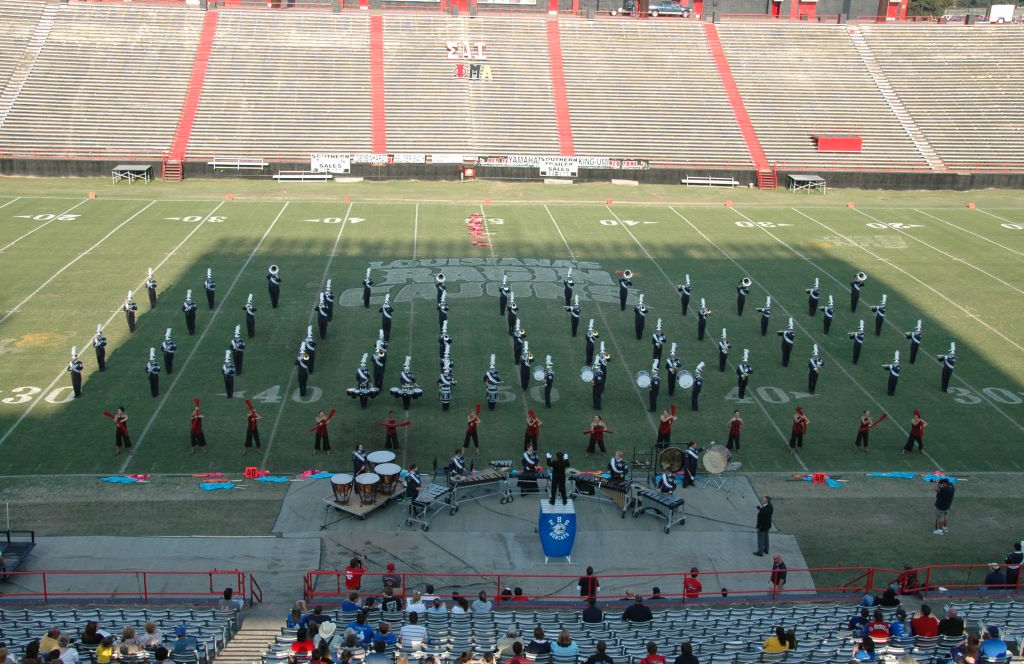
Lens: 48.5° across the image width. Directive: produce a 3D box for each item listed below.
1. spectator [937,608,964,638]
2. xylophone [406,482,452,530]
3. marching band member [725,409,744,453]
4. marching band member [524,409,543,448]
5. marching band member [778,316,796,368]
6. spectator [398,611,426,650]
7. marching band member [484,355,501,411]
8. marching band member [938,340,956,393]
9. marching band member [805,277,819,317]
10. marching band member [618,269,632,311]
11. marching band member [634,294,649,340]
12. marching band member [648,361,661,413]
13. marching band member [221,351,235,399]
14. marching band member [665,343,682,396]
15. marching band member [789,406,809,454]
[{"bbox_3d":[9.161,6.315,24.060,0.560,1.280,0.780,0,17,-4],"label":"spectator"},{"bbox_3d":[-2.431,5.296,34.433,0.720,0.900,1.400,9,19,25],"label":"xylophone"},{"bbox_3d":[7.760,3.403,39.340,0.580,1.660,0.400,0,17,-4],"label":"marching band member"},{"bbox_3d":[0.734,3.414,39.344,0.650,1.600,0.500,0,17,-4],"label":"marching band member"},{"bbox_3d":[11.677,0.435,48.198,0.750,2.080,0.500,0,17,-4],"label":"marching band member"},{"bbox_3d":[-2.076,6.354,23.870,0.550,1.220,0.700,0,17,-4],"label":"spectator"},{"bbox_3d":[-0.724,1.921,42.736,0.650,2.120,0.750,0,17,-4],"label":"marching band member"},{"bbox_3d":[17.373,1.403,45.391,0.620,2.080,0.440,0,17,-4],"label":"marching band member"},{"bbox_3d":[14.970,-1.784,56.527,0.742,1.978,0.515,0,17,-4],"label":"marching band member"},{"bbox_3d":[5.557,-2.010,55.388,0.620,2.030,0.750,-3,17,-14],"label":"marching band member"},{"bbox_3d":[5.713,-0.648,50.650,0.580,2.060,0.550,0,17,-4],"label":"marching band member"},{"bbox_3d":[5.351,2.045,42.576,0.500,2.080,0.550,-2,18,-12],"label":"marching band member"},{"bbox_3d":[-10.686,1.632,42.863,0.550,1.910,0.580,0,17,-4],"label":"marching band member"},{"bbox_3d":[6.331,1.473,44.407,0.610,2.186,0.500,-1,17,-9],"label":"marching band member"},{"bbox_3d":[10.028,3.411,39.702,0.700,1.686,0.500,-4,18,-18],"label":"marching band member"}]

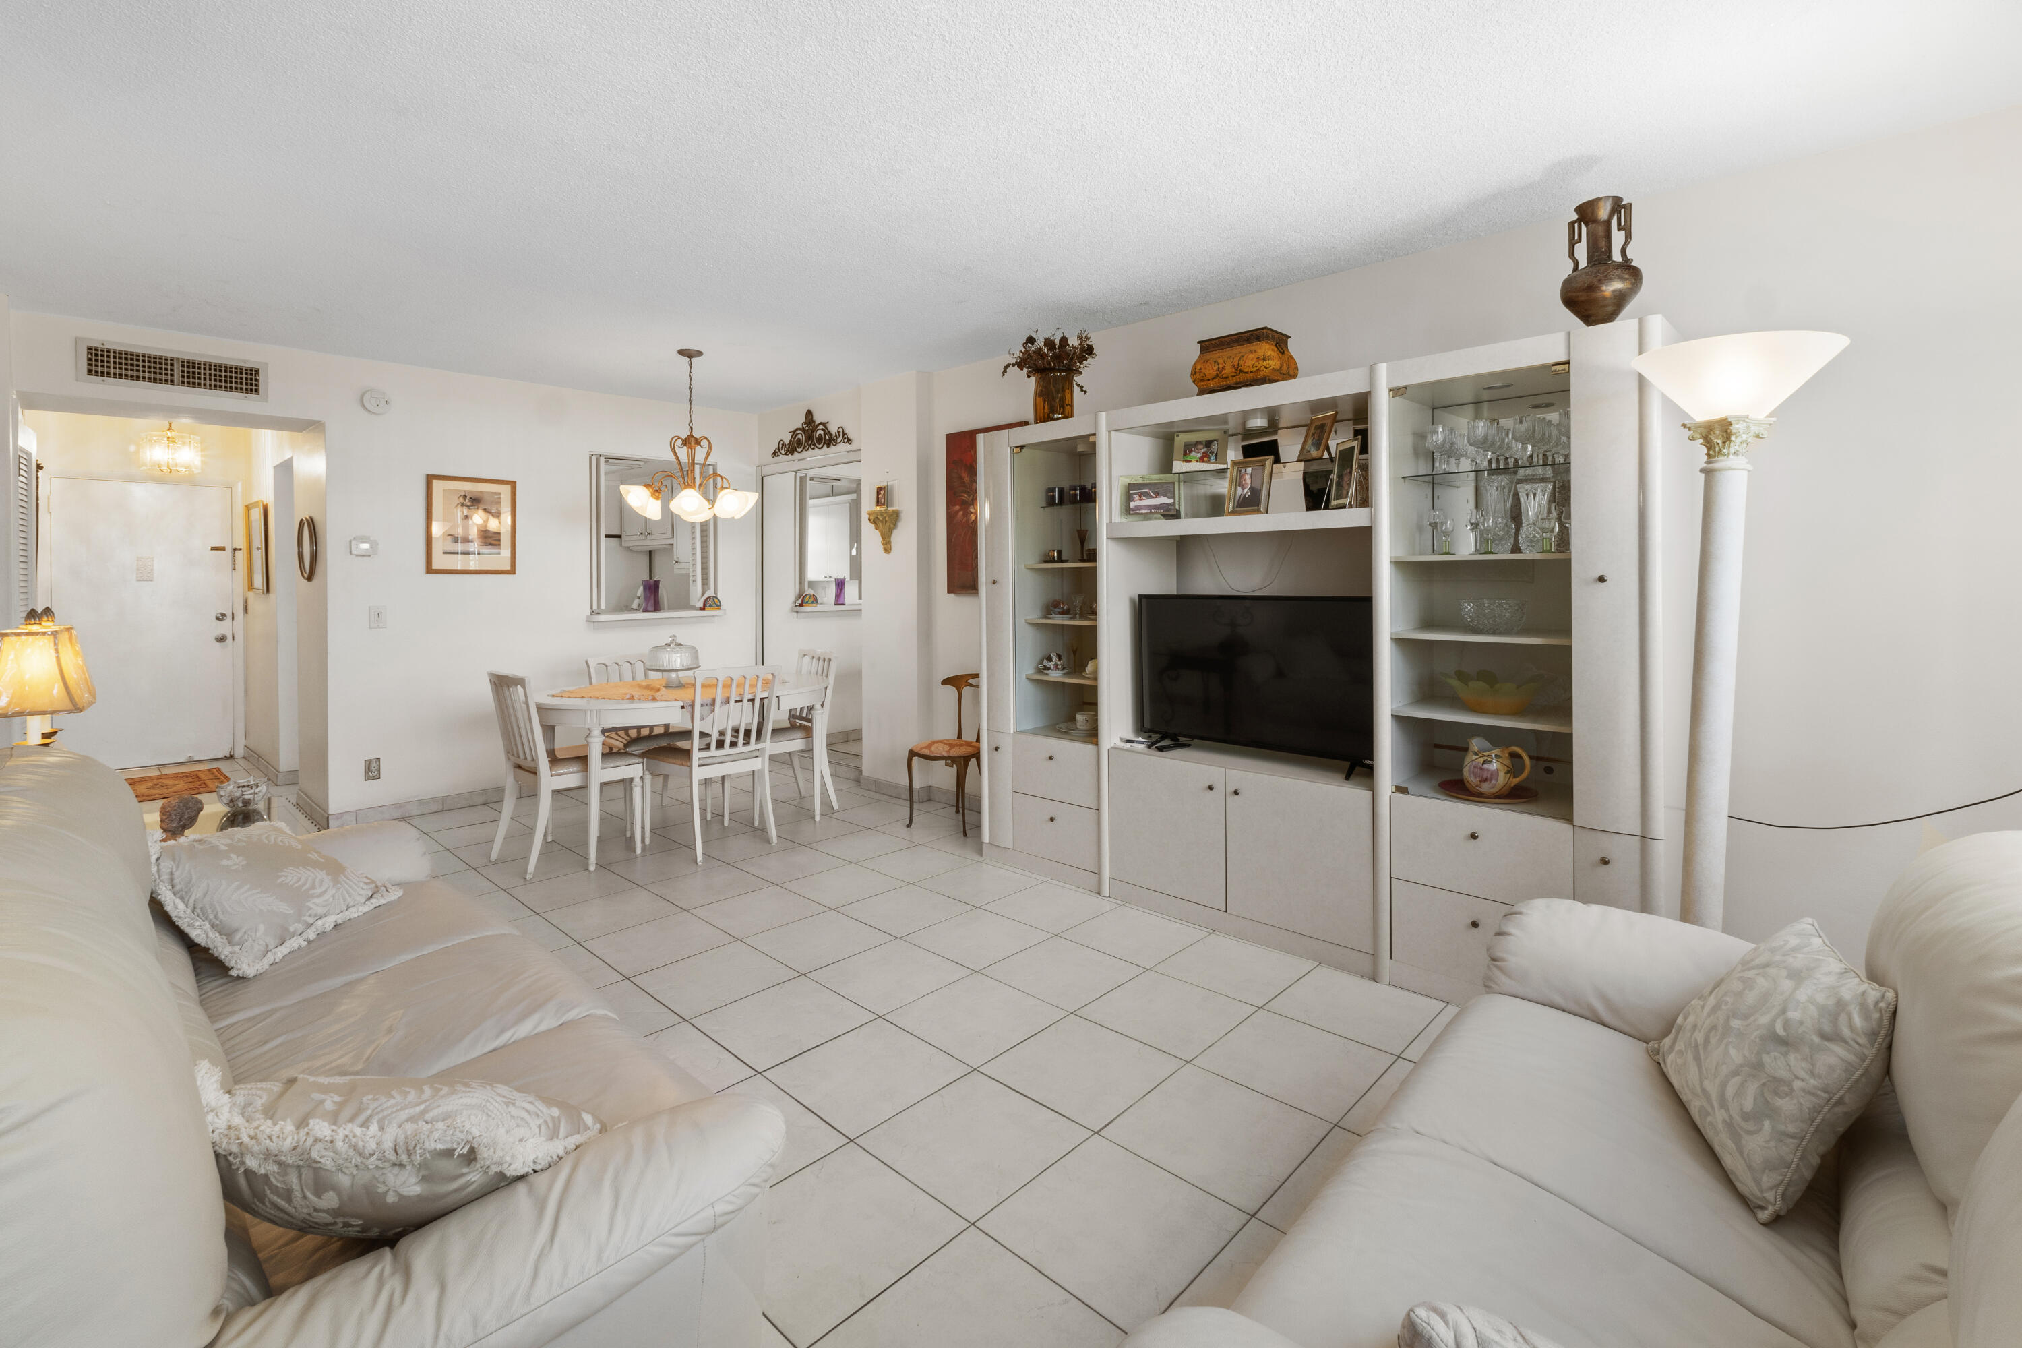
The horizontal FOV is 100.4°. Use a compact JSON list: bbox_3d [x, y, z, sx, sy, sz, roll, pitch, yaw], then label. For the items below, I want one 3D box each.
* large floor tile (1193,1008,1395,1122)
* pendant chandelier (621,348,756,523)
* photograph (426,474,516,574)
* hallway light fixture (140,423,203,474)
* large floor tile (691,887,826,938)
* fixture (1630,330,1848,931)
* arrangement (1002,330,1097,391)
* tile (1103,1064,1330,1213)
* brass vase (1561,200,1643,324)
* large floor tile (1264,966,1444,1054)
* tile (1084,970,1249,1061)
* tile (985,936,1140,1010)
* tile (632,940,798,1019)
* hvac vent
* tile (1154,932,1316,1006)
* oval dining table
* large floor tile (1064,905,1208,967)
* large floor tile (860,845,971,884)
[{"bbox_3d":[0.801,1.095,2.378,0.415,0.010,0.415,5,7,44],"label":"large floor tile"},{"bbox_3d":[-1.641,-1.214,4.300,0.660,0.870,0.660,4,6,43],"label":"pendant chandelier"},{"bbox_3d":[-3.207,-0.879,5.030,0.025,0.572,0.473,5,8,43],"label":"photograph"},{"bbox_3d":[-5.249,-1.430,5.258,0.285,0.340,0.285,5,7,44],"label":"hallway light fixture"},{"bbox_3d":[-0.999,0.956,3.372,0.402,0.012,0.404,5,7,42],"label":"large floor tile"},{"bbox_3d":[1.702,0.130,2.040,0.390,1.840,0.390,4,6,43],"label":"fixture"},{"bbox_3d":[0.186,-1.501,4.043,0.410,0.290,0.370,5,7,44],"label":"arrangement"},{"bbox_3d":[0.495,1.094,2.011,0.402,0.012,0.404,5,7,42],"label":"tile"},{"bbox_3d":[1.687,-1.161,2.410,0.193,0.352,0.197,-5,7,-43],"label":"brass vase"},{"bbox_3d":[1.071,1.038,2.620,0.402,0.012,0.404,5,7,42],"label":"large floor tile"},{"bbox_3d":[0.474,1.039,2.586,0.402,0.012,0.404,5,7,42],"label":"tile"},{"bbox_3d":[0.172,1.006,2.864,0.403,0.010,0.403,5,8,43],"label":"tile"},{"bbox_3d":[-0.984,1.020,2.824,0.403,0.010,0.403,5,8,43],"label":"tile"},{"bbox_3d":[-4.037,-1.465,4.084,0.020,0.198,0.668,5,8,43],"label":"hvac vent"},{"bbox_3d":[0.783,1.030,2.949,0.415,0.010,0.415,5,7,44],"label":"tile"},{"bbox_3d":[-1.765,0.463,4.647,1.580,0.755,0.940,-5,7,-42],"label":"oval dining table"},{"bbox_3d":[0.471,0.983,3.167,0.402,0.012,0.404,5,7,42],"label":"large floor tile"},{"bbox_3d":[-0.446,0.894,3.994,0.403,0.010,0.403,5,8,43],"label":"large floor tile"}]

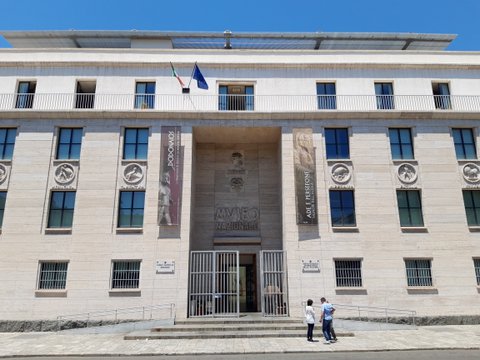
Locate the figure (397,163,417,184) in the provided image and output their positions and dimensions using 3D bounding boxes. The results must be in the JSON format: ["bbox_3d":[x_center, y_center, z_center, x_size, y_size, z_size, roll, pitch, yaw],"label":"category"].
[{"bbox_3d":[9.447,-0.373,20.282,1.148,1.206,0.180,0,-14,-1],"label":"figure"}]

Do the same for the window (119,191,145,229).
[{"bbox_3d":[-5.910,1.620,19.681,1.425,2.051,0.200,0,-14,-1],"label":"window"}]

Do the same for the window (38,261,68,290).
[{"bbox_3d":[-9.365,4.776,18.105,1.492,1.434,0.220,0,-14,-1],"label":"window"}]

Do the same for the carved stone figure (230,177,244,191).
[{"bbox_3d":[-0.143,0.262,22.955,0.860,0.960,0.250,0,-15,-1],"label":"carved stone figure"}]

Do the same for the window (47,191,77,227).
[{"bbox_3d":[-9.663,1.613,19.607,1.369,2.043,0.200,0,-14,-1],"label":"window"}]

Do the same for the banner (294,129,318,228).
[{"bbox_3d":[3.541,-0.258,19.495,1.084,5.385,0.100,1,-14,-6],"label":"banner"}]

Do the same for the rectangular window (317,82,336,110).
[{"bbox_3d":[5.642,-5.459,23.504,1.270,1.880,0.200,0,-15,-1],"label":"rectangular window"}]

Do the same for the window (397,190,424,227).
[{"bbox_3d":[9.155,1.531,19.360,1.310,1.983,0.220,0,-14,-1],"label":"window"}]

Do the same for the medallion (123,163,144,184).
[{"bbox_3d":[-5.987,-0.355,20.390,1.160,1.210,0.200,0,-15,-1],"label":"medallion"}]

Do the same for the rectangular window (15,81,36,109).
[{"bbox_3d":[-13.456,-5.344,22.681,1.119,1.915,0.200,0,-14,-1],"label":"rectangular window"}]

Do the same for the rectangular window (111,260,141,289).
[{"bbox_3d":[-5.936,4.985,18.841,1.455,1.415,0.200,0,-14,-1],"label":"rectangular window"}]

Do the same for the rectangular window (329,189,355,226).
[{"bbox_3d":[5.807,1.618,20.317,1.450,2.060,0.200,0,-15,-1],"label":"rectangular window"}]

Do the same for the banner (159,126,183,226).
[{"bbox_3d":[-3.760,-0.297,19.378,1.082,5.497,0.080,0,-14,-1],"label":"banner"}]

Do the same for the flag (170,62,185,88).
[{"bbox_3d":[-3.498,-5.864,20.257,0.756,1.529,0.450,0,-14,-1],"label":"flag"}]

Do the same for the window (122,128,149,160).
[{"bbox_3d":[-6.058,-2.104,21.053,1.450,1.940,0.200,0,-15,-1],"label":"window"}]

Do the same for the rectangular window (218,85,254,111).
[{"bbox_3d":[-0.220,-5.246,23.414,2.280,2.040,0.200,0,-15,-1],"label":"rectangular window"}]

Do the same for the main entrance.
[{"bbox_3d":[-0.057,5.236,18.325,5.056,3.250,0.500,0,-14,-1],"label":"main entrance"}]

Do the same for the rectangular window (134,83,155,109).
[{"bbox_3d":[-6.104,-5.439,23.264,1.270,1.870,0.200,0,-15,-1],"label":"rectangular window"}]

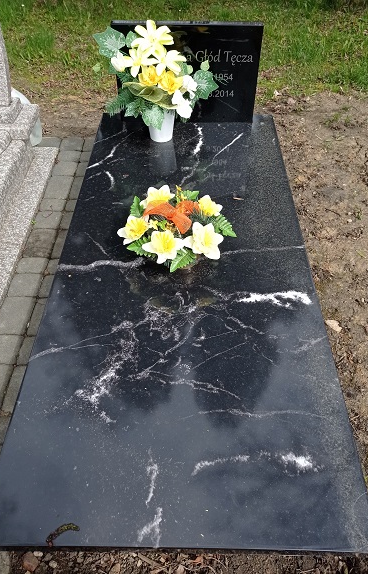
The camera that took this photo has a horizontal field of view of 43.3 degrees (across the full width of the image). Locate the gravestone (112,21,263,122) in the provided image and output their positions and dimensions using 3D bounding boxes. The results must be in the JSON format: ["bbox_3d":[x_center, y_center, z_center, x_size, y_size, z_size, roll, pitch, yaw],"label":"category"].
[{"bbox_3d":[0.015,-0.915,2.003,0.604,0.399,0.050,1,46,1],"label":"gravestone"}]

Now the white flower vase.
[{"bbox_3d":[-0.097,-0.711,1.992,0.120,0.150,0.120,1,45,1],"label":"white flower vase"}]

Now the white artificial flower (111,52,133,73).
[{"bbox_3d":[-0.237,-0.852,1.761,0.075,0.075,0.075,-29,53,-32],"label":"white artificial flower"}]

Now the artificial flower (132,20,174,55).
[{"bbox_3d":[-0.116,-0.920,1.711,0.148,0.122,0.065,3,16,3],"label":"artificial flower"}]

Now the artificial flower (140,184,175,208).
[{"bbox_3d":[-0.087,-0.290,1.529,0.113,0.060,0.108,-11,32,-11],"label":"artificial flower"}]

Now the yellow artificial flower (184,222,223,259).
[{"bbox_3d":[0.055,-0.135,1.377,0.116,0.058,0.110,-17,92,-16],"label":"yellow artificial flower"}]

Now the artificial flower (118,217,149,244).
[{"bbox_3d":[-0.152,-0.171,1.401,0.090,0.090,0.060,32,16,27],"label":"artificial flower"}]

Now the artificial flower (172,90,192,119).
[{"bbox_3d":[-0.010,-0.734,1.867,0.078,0.105,0.060,-11,38,-10],"label":"artificial flower"}]

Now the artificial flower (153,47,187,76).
[{"bbox_3d":[-0.051,-0.849,1.748,0.122,0.108,0.065,-13,24,-13],"label":"artificial flower"}]

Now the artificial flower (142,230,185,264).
[{"bbox_3d":[-0.060,-0.116,1.365,0.121,0.058,0.102,7,86,7],"label":"artificial flower"}]

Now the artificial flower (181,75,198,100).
[{"bbox_3d":[0.020,-0.787,1.823,0.062,0.085,0.050,-23,39,-21],"label":"artificial flower"}]

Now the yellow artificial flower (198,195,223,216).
[{"bbox_3d":[0.082,-0.258,1.485,0.080,0.055,0.075,-41,101,-32],"label":"yellow artificial flower"}]

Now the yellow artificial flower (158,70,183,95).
[{"bbox_3d":[-0.052,-0.789,1.792,0.095,0.087,0.068,-8,16,-7],"label":"yellow artificial flower"}]

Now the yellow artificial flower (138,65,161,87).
[{"bbox_3d":[-0.133,-0.812,1.785,0.087,0.080,0.068,5,15,5],"label":"yellow artificial flower"}]

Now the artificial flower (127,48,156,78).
[{"bbox_3d":[-0.158,-0.850,1.761,0.110,0.114,0.058,11,21,11],"label":"artificial flower"}]

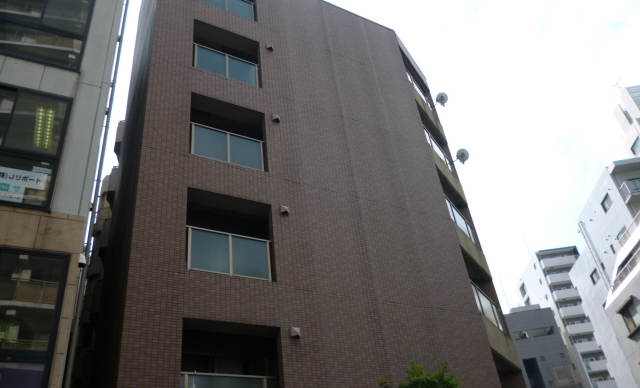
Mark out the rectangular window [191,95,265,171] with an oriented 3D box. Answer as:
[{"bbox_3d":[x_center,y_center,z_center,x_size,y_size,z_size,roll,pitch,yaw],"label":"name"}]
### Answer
[{"bbox_3d":[-2.180,-1.412,12.358,1.900,1.922,0.200,13,-40,-27],"label":"rectangular window"}]

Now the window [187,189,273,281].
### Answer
[{"bbox_3d":[-1.855,0.887,10.735,1.900,1.906,0.200,13,-40,-27],"label":"window"}]

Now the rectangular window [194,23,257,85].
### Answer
[{"bbox_3d":[-2.506,-3.714,13.984,1.900,1.888,0.200,13,-40,-27],"label":"rectangular window"}]

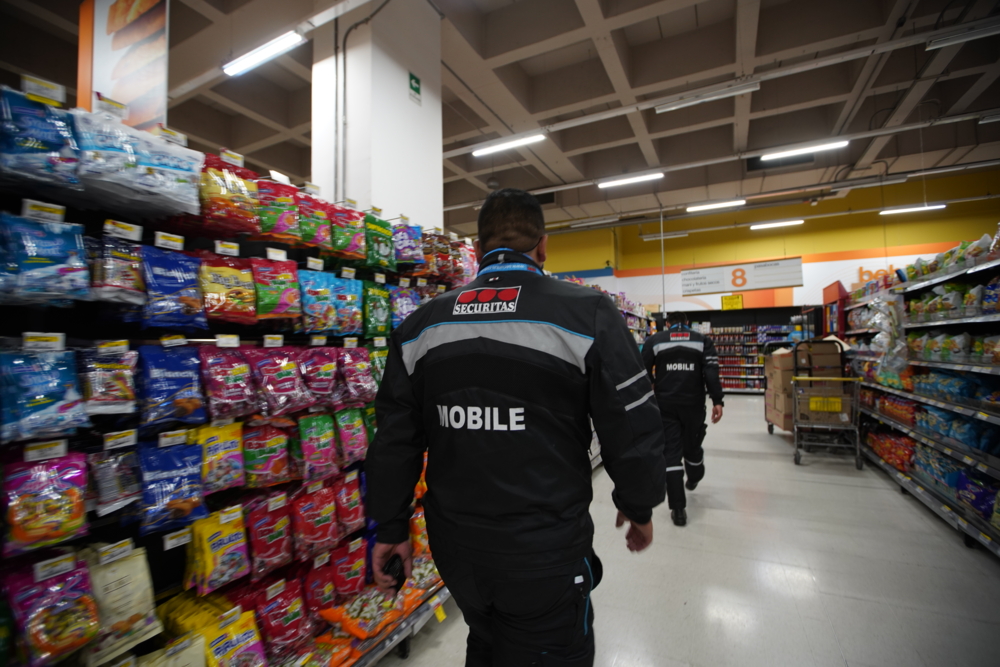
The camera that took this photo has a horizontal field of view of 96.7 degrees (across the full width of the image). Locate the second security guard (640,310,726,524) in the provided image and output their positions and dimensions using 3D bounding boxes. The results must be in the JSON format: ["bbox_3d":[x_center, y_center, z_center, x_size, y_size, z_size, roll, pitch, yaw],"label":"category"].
[{"bbox_3d":[1.438,0.661,3.517,0.605,1.489,0.470,-1,-2,27],"label":"second security guard"}]

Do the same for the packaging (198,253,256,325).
[{"bbox_3d":[-0.902,-0.150,1.482,0.055,0.207,0.163,-7,-4,27],"label":"packaging"}]

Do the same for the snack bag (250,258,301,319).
[{"bbox_3d":[-0.811,-0.160,1.613,0.050,0.210,0.174,-1,-2,28],"label":"snack bag"}]

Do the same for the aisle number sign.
[{"bbox_3d":[4.279,-0.994,7.947,1.881,0.504,0.050,-3,-3,27],"label":"aisle number sign"}]

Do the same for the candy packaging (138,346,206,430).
[{"bbox_3d":[-0.962,0.154,1.311,0.050,0.232,0.162,-1,-2,28],"label":"candy packaging"}]

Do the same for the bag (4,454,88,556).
[{"bbox_3d":[-1.083,0.408,1.062,0.050,0.207,0.143,-1,-2,27],"label":"bag"}]

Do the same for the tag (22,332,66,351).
[{"bbox_3d":[-1.081,0.020,1.054,0.006,0.039,0.071,-1,-2,27],"label":"tag"}]

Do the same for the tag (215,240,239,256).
[{"bbox_3d":[-0.882,-0.275,1.435,0.006,0.038,0.069,-1,-2,27],"label":"tag"}]

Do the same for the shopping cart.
[{"bbox_3d":[3.903,1.020,5.419,0.630,1.025,1.000,-1,-2,27],"label":"shopping cart"}]

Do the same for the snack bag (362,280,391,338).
[{"bbox_3d":[-0.570,-0.106,2.070,0.050,0.251,0.162,-1,-2,28],"label":"snack bag"}]

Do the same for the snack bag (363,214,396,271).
[{"bbox_3d":[-0.563,-0.425,2.098,0.050,0.233,0.182,-1,-2,28],"label":"snack bag"}]

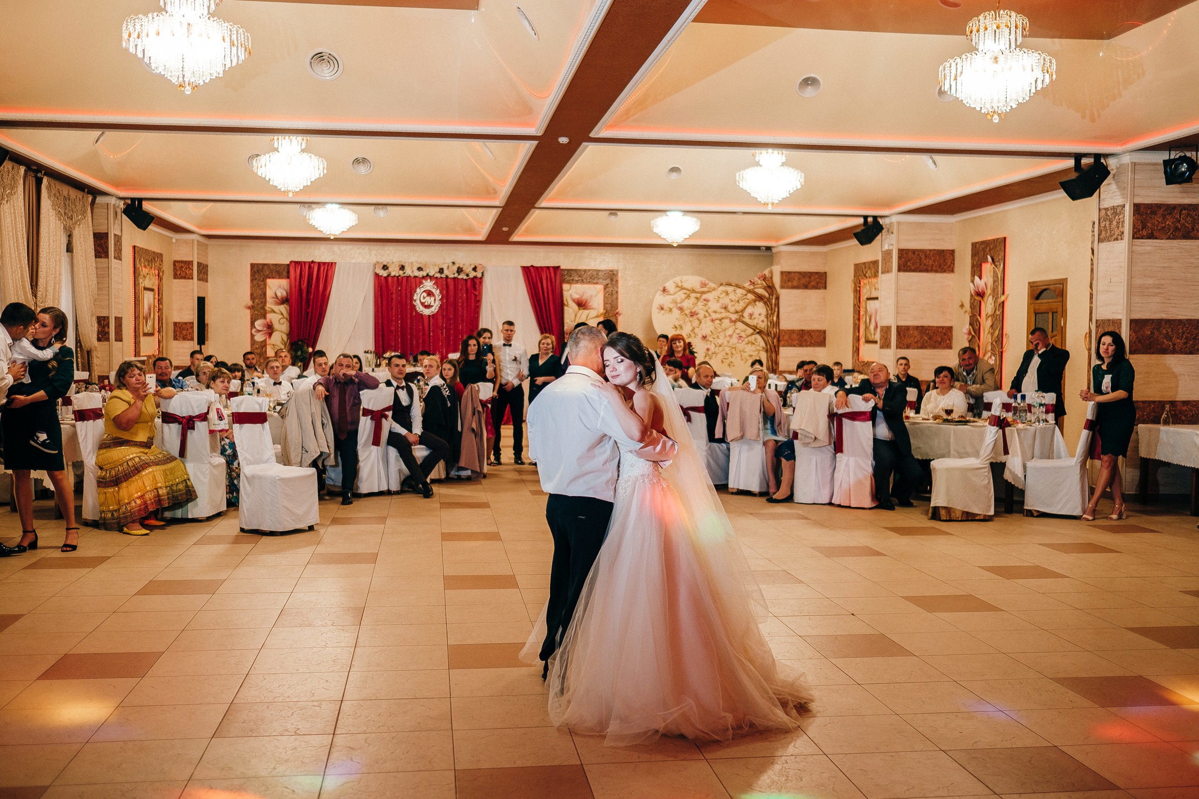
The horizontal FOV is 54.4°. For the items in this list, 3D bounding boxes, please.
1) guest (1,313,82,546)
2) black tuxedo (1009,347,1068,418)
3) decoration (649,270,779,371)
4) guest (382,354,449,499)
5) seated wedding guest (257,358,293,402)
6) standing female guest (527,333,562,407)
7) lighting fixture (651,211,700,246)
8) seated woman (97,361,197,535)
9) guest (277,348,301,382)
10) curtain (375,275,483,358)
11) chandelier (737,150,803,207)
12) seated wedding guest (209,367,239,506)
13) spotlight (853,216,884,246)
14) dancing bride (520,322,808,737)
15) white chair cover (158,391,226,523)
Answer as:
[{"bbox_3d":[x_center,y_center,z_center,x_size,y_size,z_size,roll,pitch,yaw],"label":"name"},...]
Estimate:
[{"bbox_3d":[-3.996,0.208,8.321,0.500,1.732,0.420,2,3,27],"label":"guest"},{"bbox_3d":[4.679,-0.189,12.400,0.580,0.800,0.420,3,4,40],"label":"black tuxedo"},{"bbox_3d":[2.235,-1.301,22.342,2.502,2.292,0.120,0,3,-8],"label":"decoration"},{"bbox_3d":[-1.851,0.238,11.600,0.530,1.350,0.730,-1,3,-37],"label":"guest"},{"bbox_3d":[-3.631,0.178,13.000,0.500,1.290,0.750,0,3,-16],"label":"seated wedding guest"},{"bbox_3d":[-0.646,-0.005,14.110,0.480,1.600,0.320,1,3,7],"label":"standing female guest"},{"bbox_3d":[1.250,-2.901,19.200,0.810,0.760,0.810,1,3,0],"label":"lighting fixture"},{"bbox_3d":[-3.636,0.354,9.300,0.760,1.300,0.580,2,3,29],"label":"seated woman"},{"bbox_3d":[-3.964,0.073,14.700,0.520,1.377,0.700,0,3,-12],"label":"guest"},{"bbox_3d":[-3.138,-0.940,21.481,1.962,2.714,0.180,0,3,-8],"label":"curtain"},{"bbox_3d":[2.014,-2.610,13.660,0.800,0.750,0.800,0,3,-8],"label":"chandelier"},{"bbox_3d":[-3.463,0.325,10.669,0.470,1.220,0.660,-1,3,-30],"label":"seated wedding guest"},{"bbox_3d":[3.859,-2.414,16.700,0.410,0.340,0.320,-34,13,-15],"label":"spotlight"},{"bbox_3d":[0.260,0.494,5.100,1.150,1.578,1.100,0,3,-13],"label":"dancing bride"},{"bbox_3d":[-3.446,0.454,9.870,0.430,1.050,0.560,1,3,3],"label":"white chair cover"}]

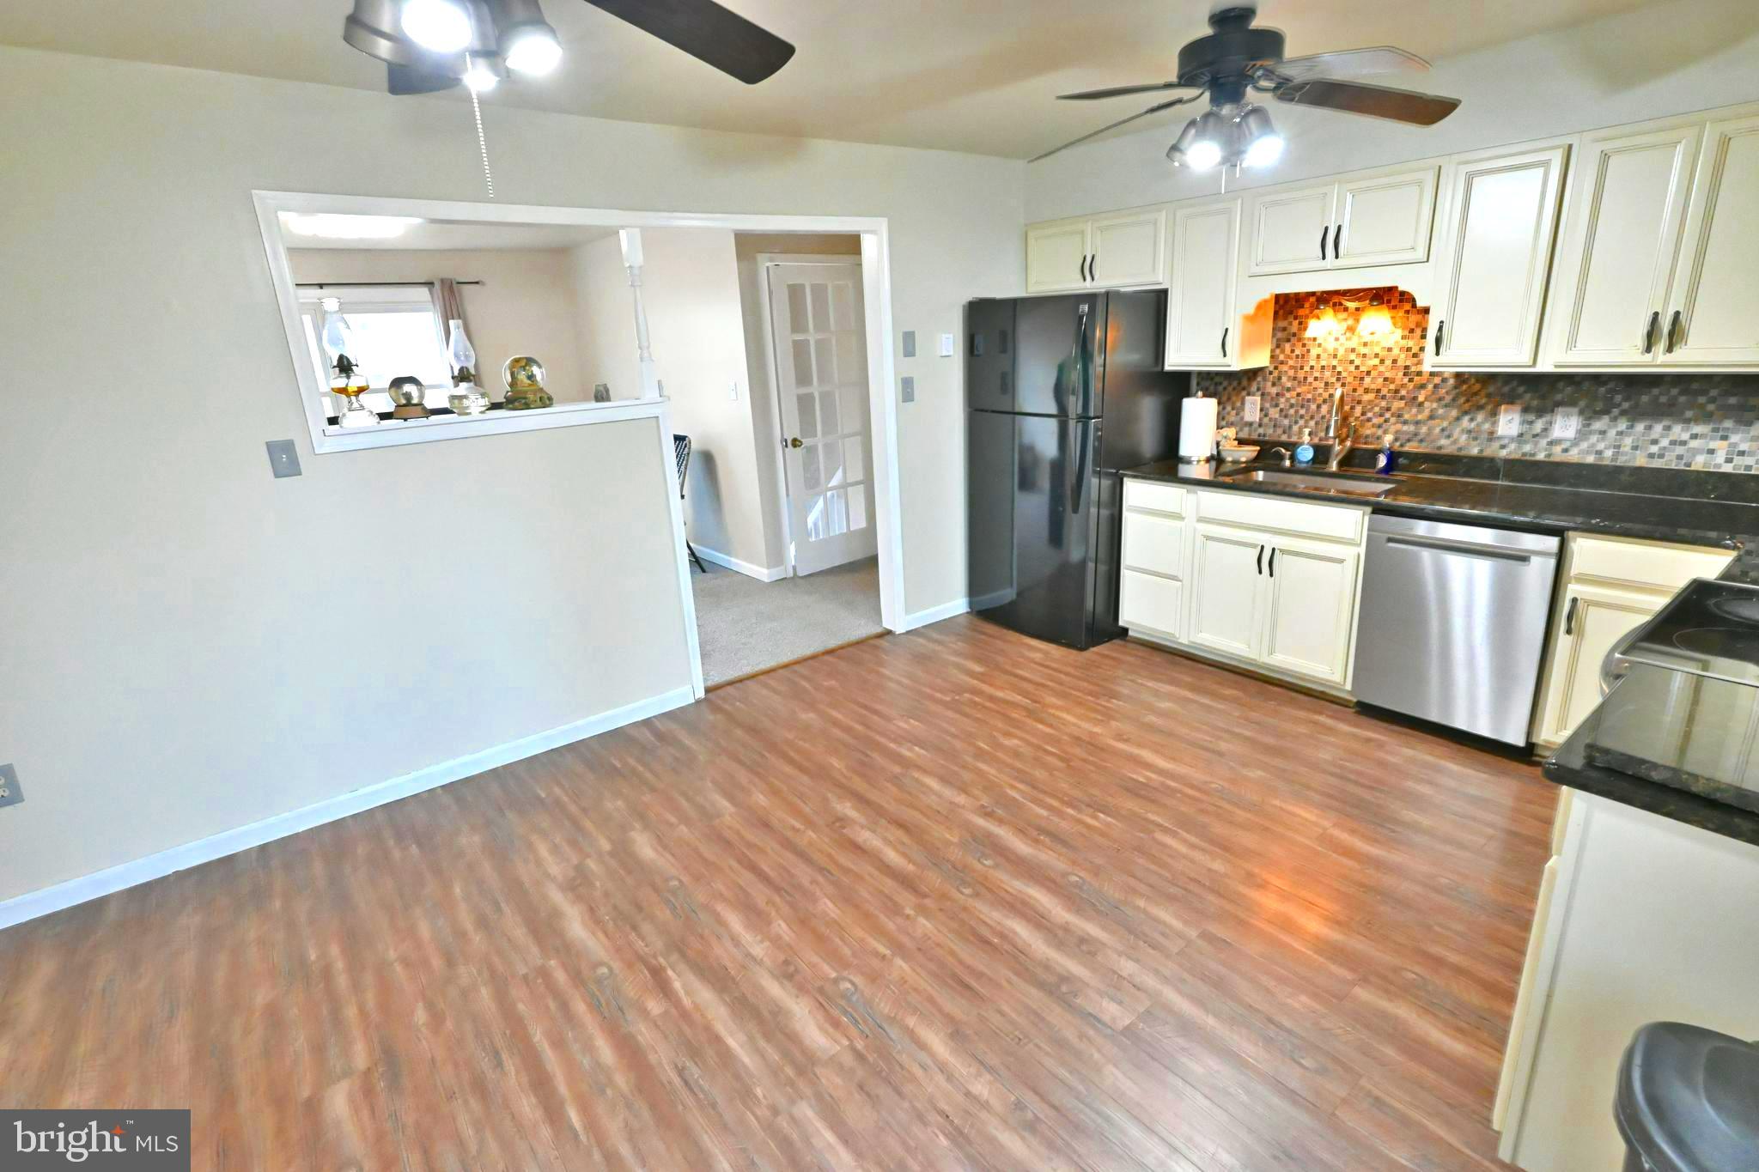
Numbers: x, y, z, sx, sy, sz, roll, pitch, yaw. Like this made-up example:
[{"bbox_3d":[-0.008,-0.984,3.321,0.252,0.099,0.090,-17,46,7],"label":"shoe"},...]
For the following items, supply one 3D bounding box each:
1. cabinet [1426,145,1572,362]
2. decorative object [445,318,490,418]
[{"bbox_3d":[2.322,-1.194,3.065,0.335,0.759,0.370,-16,22,-36],"label":"cabinet"},{"bbox_3d":[-1.549,-0.814,3.100,0.146,0.345,0.146,-16,21,-35],"label":"decorative object"}]

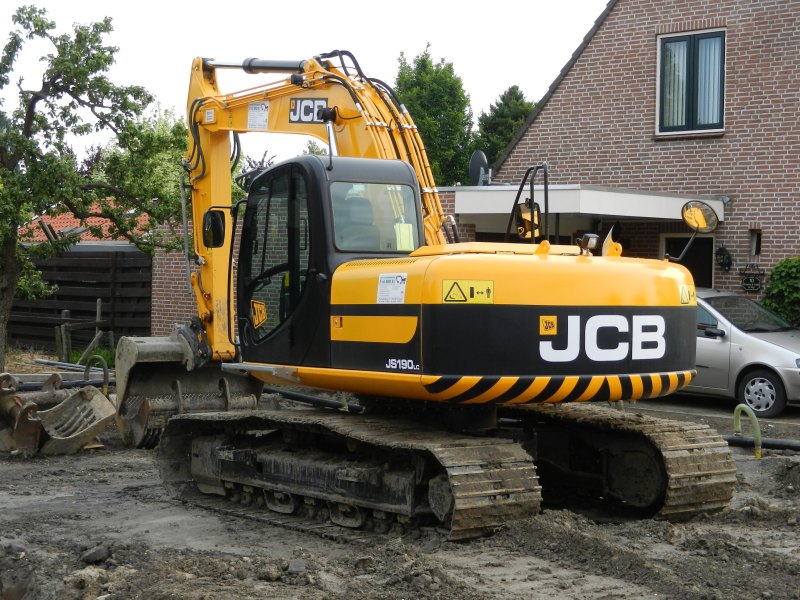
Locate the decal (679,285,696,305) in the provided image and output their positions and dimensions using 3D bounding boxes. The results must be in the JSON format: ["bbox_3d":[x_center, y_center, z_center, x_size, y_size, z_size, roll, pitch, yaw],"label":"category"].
[{"bbox_3d":[2.448,-0.044,11.744,0.020,0.180,0.360,0,-1,30],"label":"decal"}]

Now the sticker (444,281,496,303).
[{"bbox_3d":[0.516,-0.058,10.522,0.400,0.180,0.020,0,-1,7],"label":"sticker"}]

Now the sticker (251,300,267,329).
[{"bbox_3d":[-1.312,0.135,12.898,0.010,0.265,0.310,1,-1,-35],"label":"sticker"}]

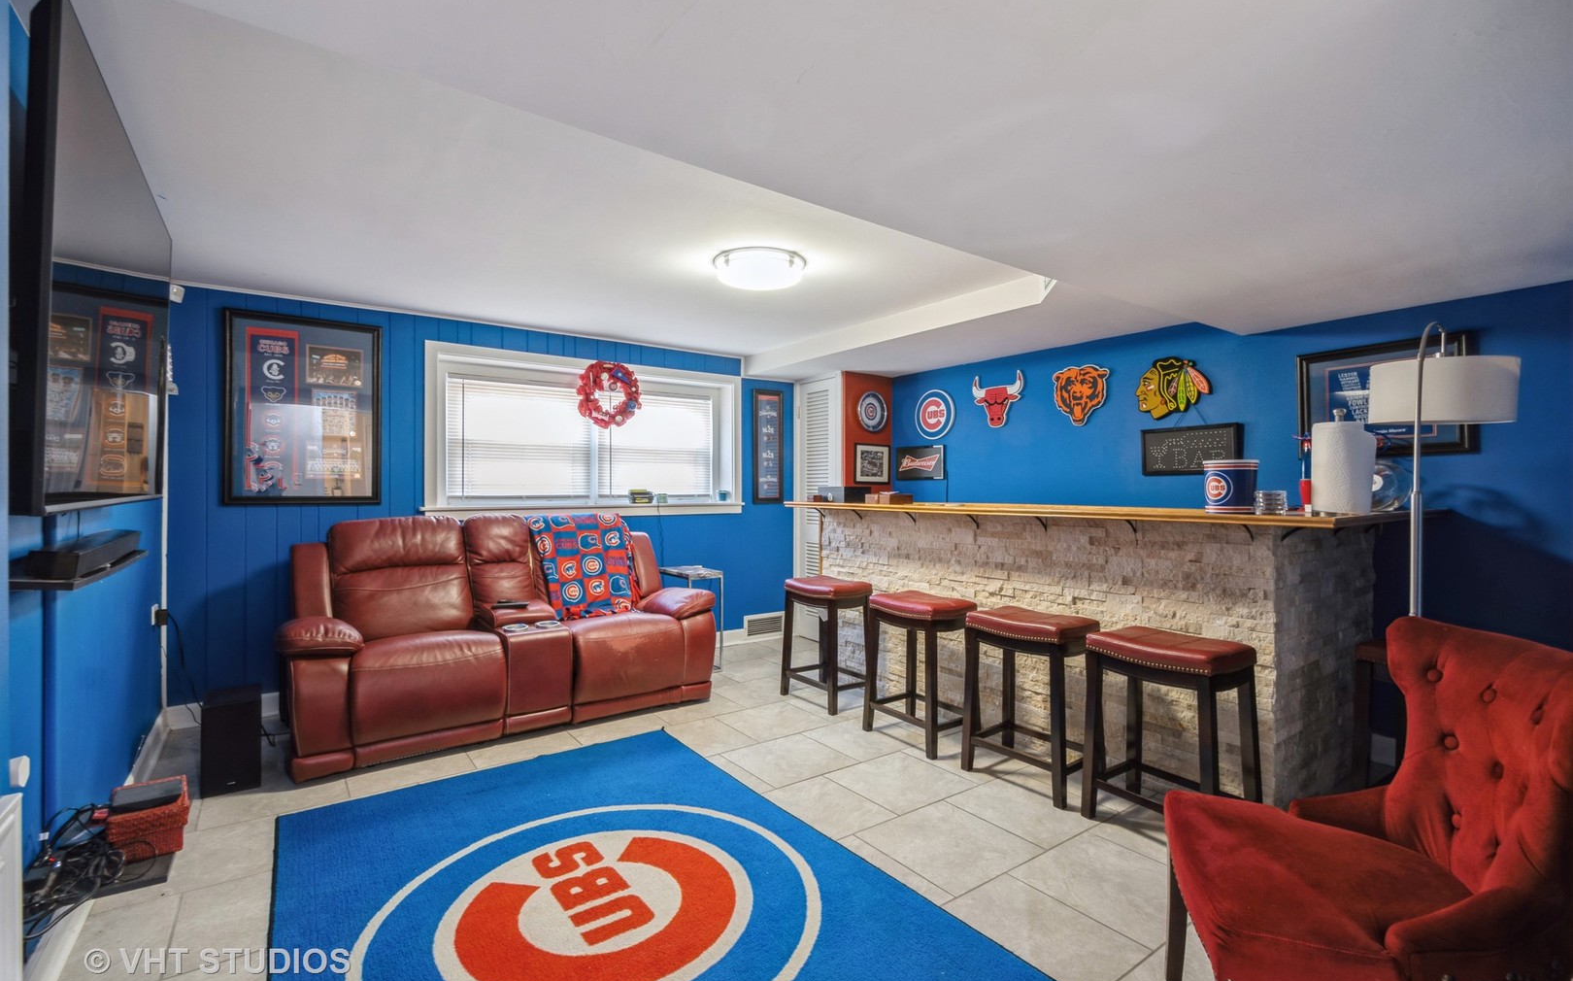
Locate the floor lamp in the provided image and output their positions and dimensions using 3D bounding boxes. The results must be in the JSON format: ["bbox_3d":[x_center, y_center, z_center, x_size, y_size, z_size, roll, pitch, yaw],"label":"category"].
[{"bbox_3d":[2.020,0.330,2.050,0.520,1.700,0.350,0,0,-33],"label":"floor lamp"}]

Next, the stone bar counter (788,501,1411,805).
[{"bbox_3d":[1.335,0.640,3.584,1.015,1.080,2.926,0,0,-38],"label":"stone bar counter"}]

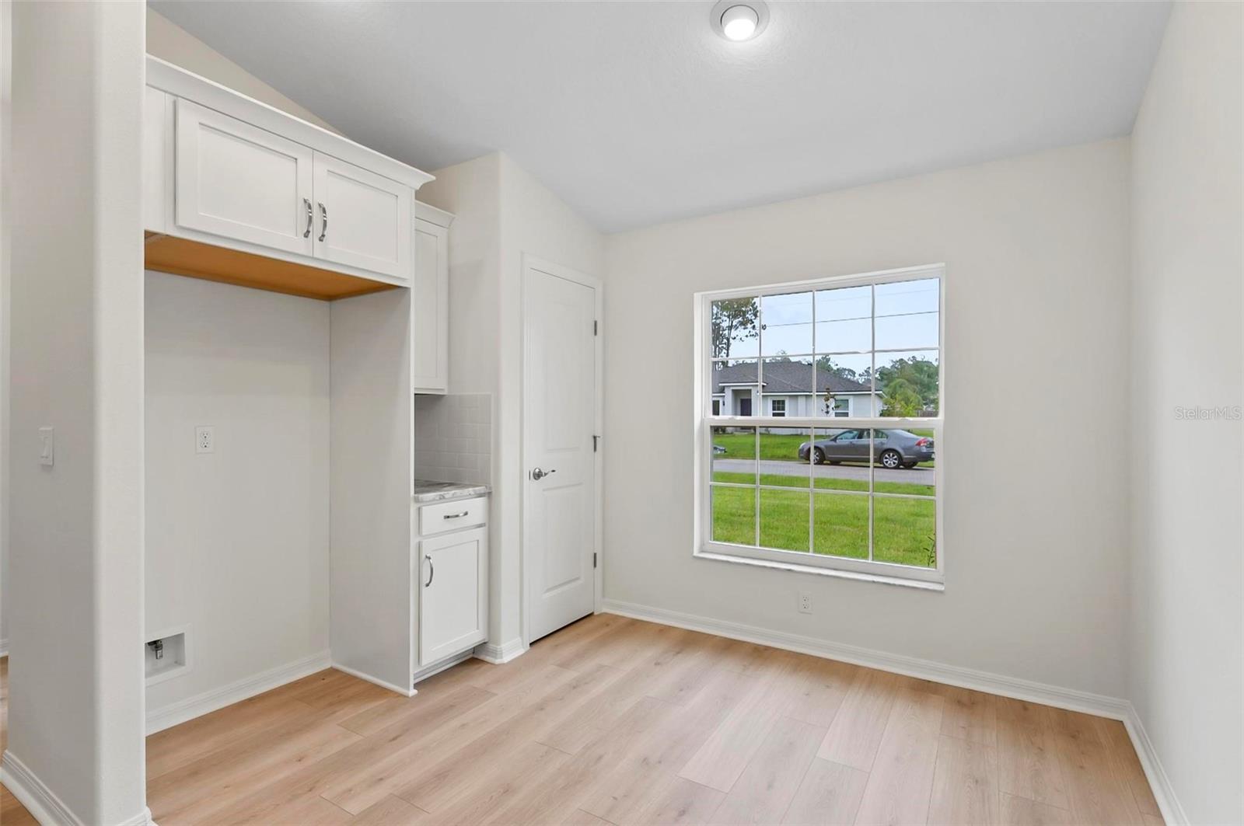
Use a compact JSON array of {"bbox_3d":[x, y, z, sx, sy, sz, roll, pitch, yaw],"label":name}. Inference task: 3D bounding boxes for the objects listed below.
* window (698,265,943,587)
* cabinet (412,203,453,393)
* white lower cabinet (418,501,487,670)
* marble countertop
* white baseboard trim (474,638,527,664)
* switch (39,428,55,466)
[{"bbox_3d":[1.000,0.069,2.970,1.270,1.547,0.120,0,0,30],"label":"window"},{"bbox_3d":[-1.184,-0.588,2.921,0.355,0.975,0.440,0,0,33],"label":"cabinet"},{"bbox_3d":[-1.075,0.845,2.850,0.620,0.865,0.440,0,0,33],"label":"white lower cabinet"},{"bbox_3d":[-1.070,0.390,2.850,0.635,0.038,0.440,0,0,33],"label":"marble countertop"},{"bbox_3d":[-0.639,1.233,2.918,0.190,0.090,0.185,0,0,33],"label":"white baseboard trim"},{"bbox_3d":[-1.782,0.104,1.715,0.075,0.117,0.014,0,0,31],"label":"switch"}]

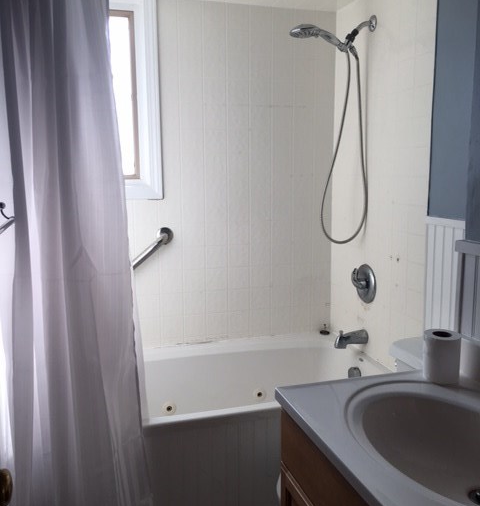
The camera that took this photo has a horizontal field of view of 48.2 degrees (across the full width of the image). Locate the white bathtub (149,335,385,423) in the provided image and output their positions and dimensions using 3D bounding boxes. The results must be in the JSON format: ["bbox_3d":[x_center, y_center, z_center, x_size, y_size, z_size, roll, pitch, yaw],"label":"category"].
[{"bbox_3d":[-0.154,0.721,2.202,1.520,0.460,0.770,-3,9,-16],"label":"white bathtub"}]

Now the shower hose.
[{"bbox_3d":[0.446,-0.429,2.247,0.225,0.800,0.050,-3,9,-16],"label":"shower hose"}]

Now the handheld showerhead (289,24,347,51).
[{"bbox_3d":[0.318,-0.864,2.145,0.245,0.105,0.100,-3,9,-16],"label":"handheld showerhead"}]

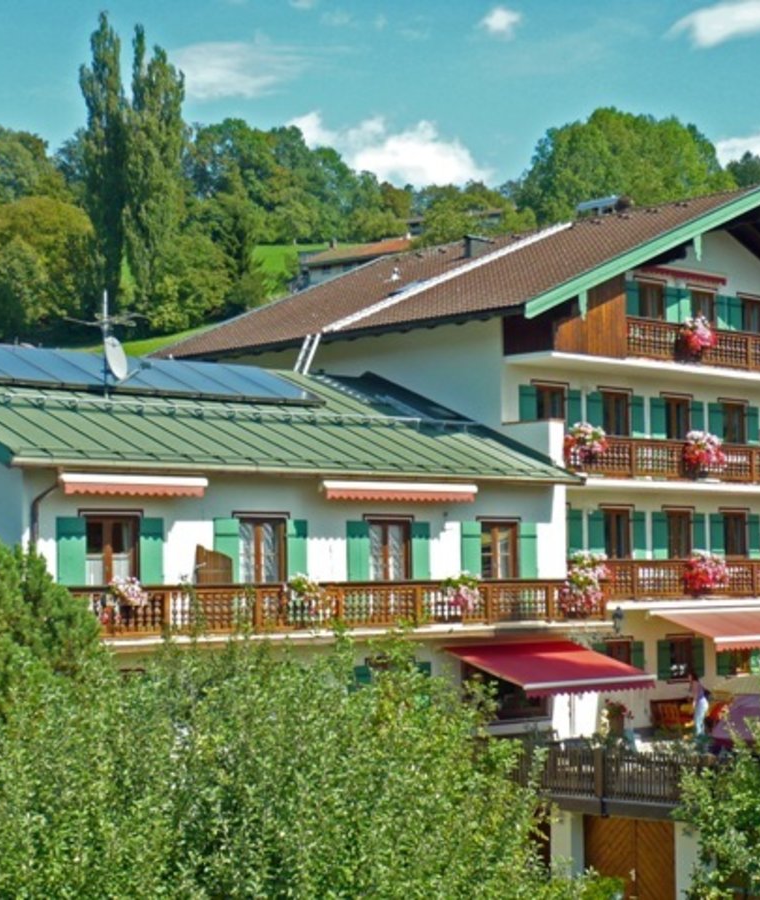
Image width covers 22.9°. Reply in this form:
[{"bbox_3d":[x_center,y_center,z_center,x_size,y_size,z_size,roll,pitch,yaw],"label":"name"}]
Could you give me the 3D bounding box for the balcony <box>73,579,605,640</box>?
[{"bbox_3d":[-0.561,3.023,36.445,14.018,0.913,1.260,3,-5,-44],"label":"balcony"}]

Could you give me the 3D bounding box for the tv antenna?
[{"bbox_3d":[-5.269,-2.050,36.200,1.550,2.050,1.200,-1,-3,17],"label":"tv antenna"}]

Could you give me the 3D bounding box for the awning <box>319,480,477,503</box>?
[{"bbox_3d":[0.371,0.841,37.045,4.220,0.370,0.420,3,-4,-43],"label":"awning"}]

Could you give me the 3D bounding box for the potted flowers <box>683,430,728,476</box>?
[{"bbox_3d":[7.888,0.085,45.364,0.966,1.008,0.735,3,-5,-44],"label":"potted flowers"}]

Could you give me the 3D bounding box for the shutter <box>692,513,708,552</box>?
[{"bbox_3d":[7.884,2.585,46.062,0.540,2.030,0.050,3,-5,-43],"label":"shutter"}]

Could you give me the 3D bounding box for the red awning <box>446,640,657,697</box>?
[{"bbox_3d":[3.575,4.603,39.596,4.200,0.987,2.257,3,-5,-44],"label":"red awning"}]

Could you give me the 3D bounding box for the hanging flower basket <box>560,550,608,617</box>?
[{"bbox_3d":[4.295,2.804,39.316,0.891,1.366,0.743,3,-4,-43],"label":"hanging flower basket"}]

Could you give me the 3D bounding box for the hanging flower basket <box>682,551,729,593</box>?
[{"bbox_3d":[7.615,2.857,43.660,1.100,1.030,0.880,3,-5,-43],"label":"hanging flower basket"}]

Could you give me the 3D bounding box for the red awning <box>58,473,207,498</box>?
[{"bbox_3d":[-4.322,0.630,32.627,3.110,0.360,0.420,3,-4,-43],"label":"red awning"}]

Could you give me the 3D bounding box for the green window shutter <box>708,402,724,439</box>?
[{"bbox_3d":[8.413,-0.153,46.831,0.550,2.000,0.050,3,-4,-43],"label":"green window shutter"}]

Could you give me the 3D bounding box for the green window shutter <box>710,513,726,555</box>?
[{"bbox_3d":[8.428,2.627,46.705,0.550,2.000,0.050,3,-4,-43],"label":"green window shutter"}]

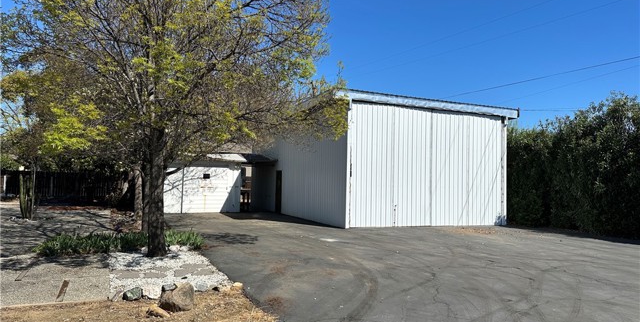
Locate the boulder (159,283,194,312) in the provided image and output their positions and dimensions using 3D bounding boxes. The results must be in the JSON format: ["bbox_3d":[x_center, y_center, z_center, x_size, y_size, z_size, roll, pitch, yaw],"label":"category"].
[{"bbox_3d":[-1.693,1.596,5.253,0.420,0.310,0.330,2,-2,-17],"label":"boulder"}]

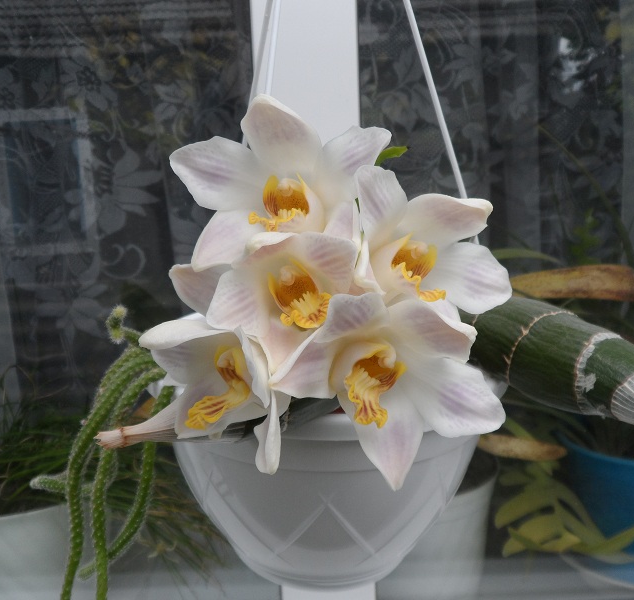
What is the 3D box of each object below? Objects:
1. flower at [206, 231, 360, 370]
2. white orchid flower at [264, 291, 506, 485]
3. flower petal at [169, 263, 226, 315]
[{"bbox_3d":[-0.015,0.001,0.294,0.069,0.063,0.042,-3,12,-2],"label":"flower"},{"bbox_3d":[0.031,0.040,0.283,0.094,0.080,0.047,-3,15,-5],"label":"white orchid flower"},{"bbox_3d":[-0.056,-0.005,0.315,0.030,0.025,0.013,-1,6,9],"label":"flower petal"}]

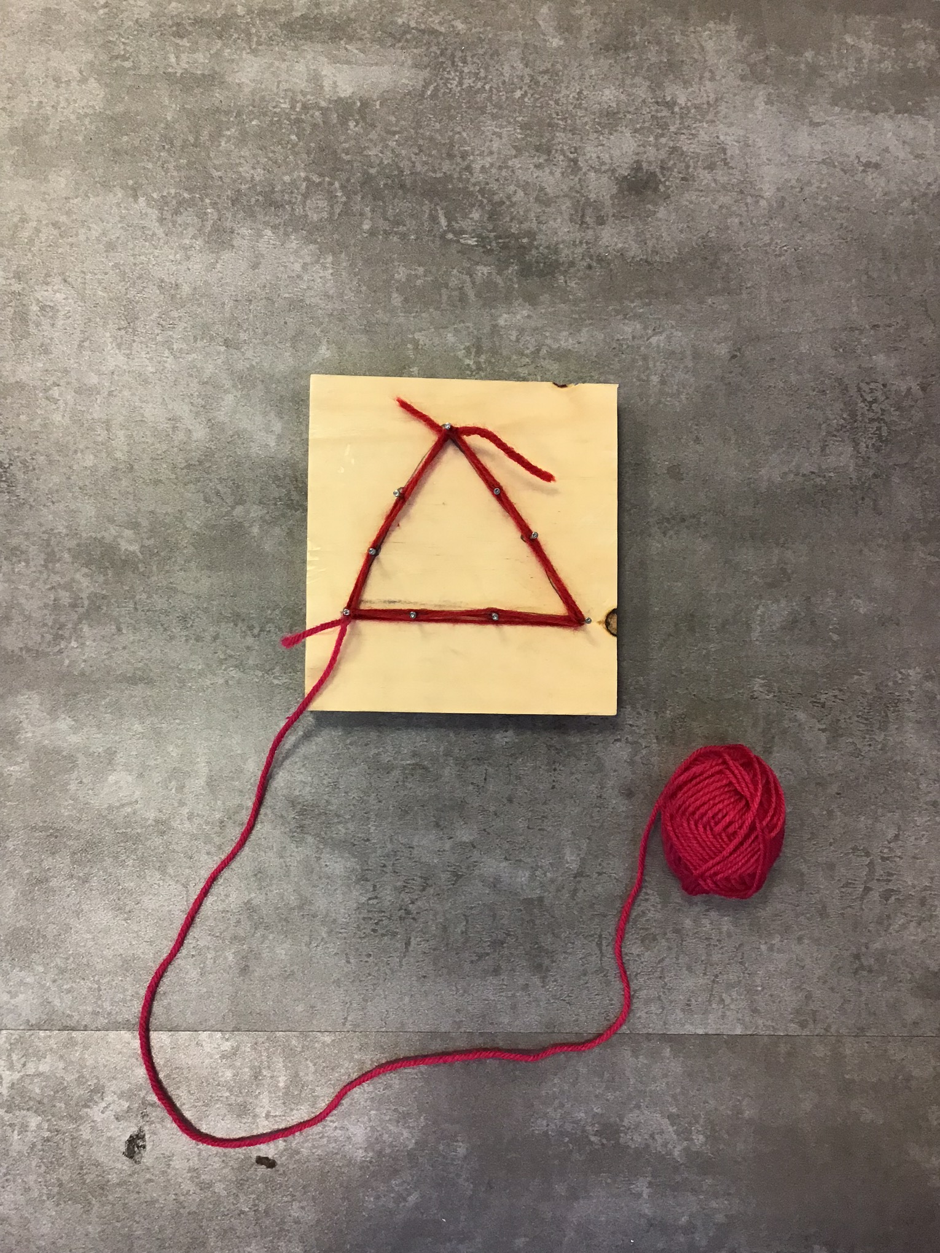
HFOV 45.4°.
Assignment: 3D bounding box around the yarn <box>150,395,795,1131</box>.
[{"bbox_3d":[-0.006,0.063,0.457,0.272,0.049,0.316,0,88,-1],"label":"yarn"}]

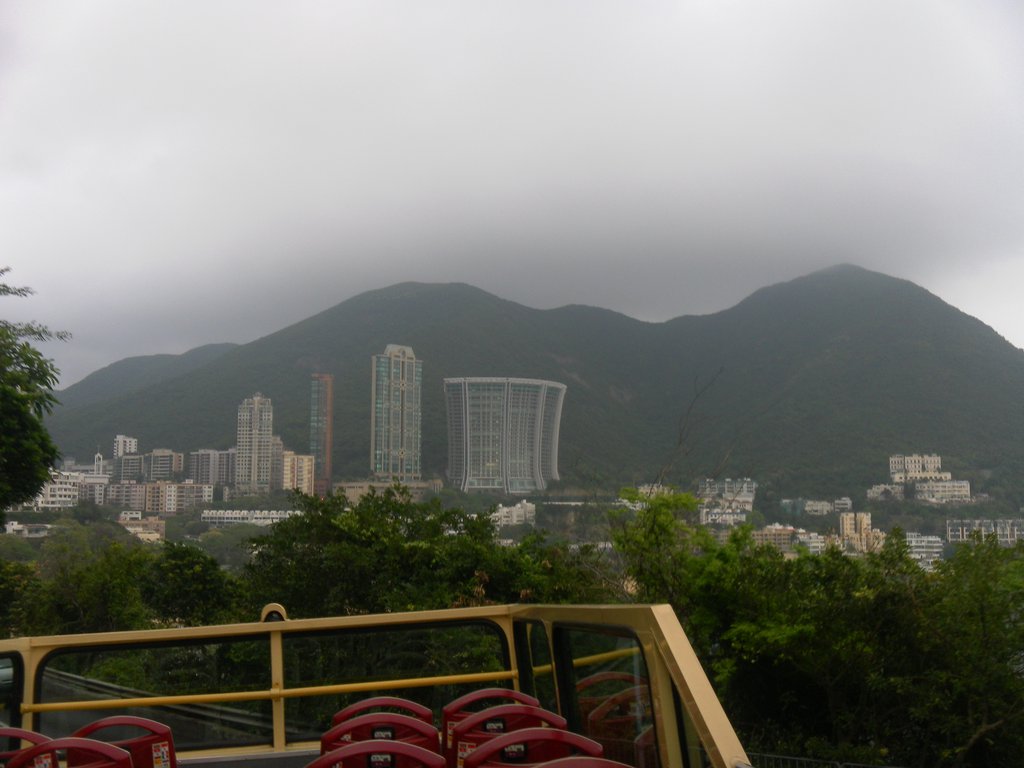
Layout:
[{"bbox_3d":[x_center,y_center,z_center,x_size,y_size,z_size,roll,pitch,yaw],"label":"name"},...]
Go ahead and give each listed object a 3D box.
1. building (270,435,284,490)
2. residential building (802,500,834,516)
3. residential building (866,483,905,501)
[{"bbox_3d":[-199.667,65.999,865.000,19.000,48.000,19.000,3,-7,-23],"label":"building"},{"bbox_3d":[232.570,94.200,785.000,19.400,11.600,14.000,0,-5,7],"label":"residential building"},{"bbox_3d":[273.475,78.635,758.372,25.666,12.484,15.000,-1,-5,20],"label":"residential building"}]

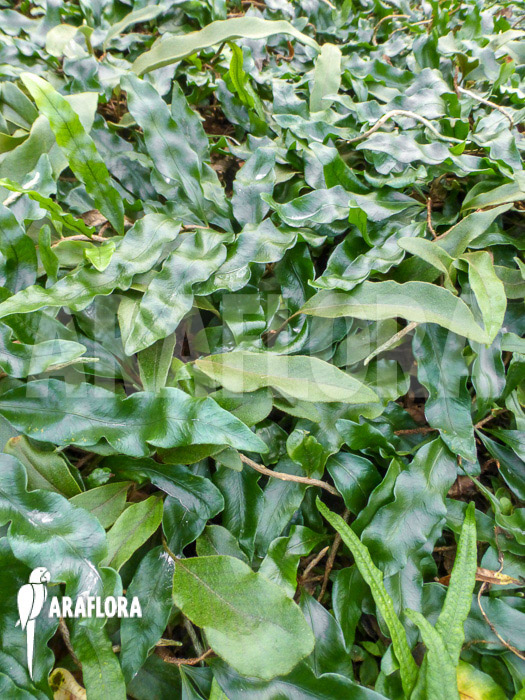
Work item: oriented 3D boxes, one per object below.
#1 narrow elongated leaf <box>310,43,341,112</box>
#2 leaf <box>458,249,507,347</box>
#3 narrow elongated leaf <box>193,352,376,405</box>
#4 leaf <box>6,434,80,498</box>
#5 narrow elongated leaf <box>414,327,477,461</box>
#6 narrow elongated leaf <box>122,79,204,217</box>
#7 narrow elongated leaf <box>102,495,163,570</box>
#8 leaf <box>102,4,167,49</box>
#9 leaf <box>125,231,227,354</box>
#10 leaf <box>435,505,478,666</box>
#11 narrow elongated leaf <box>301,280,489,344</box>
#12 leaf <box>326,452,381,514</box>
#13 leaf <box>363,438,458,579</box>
[{"bbox_3d":[0.097,-0.431,0.772,0.041,0.015,0.142,8,76,2],"label":"narrow elongated leaf"},{"bbox_3d":[0.225,-0.056,0.500,0.034,0.022,0.116,-3,63,16],"label":"leaf"},{"bbox_3d":[0.020,0.023,0.418,0.158,0.022,0.042,9,68,5],"label":"narrow elongated leaf"},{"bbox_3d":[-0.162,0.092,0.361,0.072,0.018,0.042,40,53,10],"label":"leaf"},{"bbox_3d":[0.163,0.035,0.433,0.043,0.028,0.130,-13,73,9],"label":"narrow elongated leaf"},{"bbox_3d":[-0.124,-0.264,0.625,0.052,0.022,0.240,-23,75,-19],"label":"narrow elongated leaf"},{"bbox_3d":[-0.091,0.129,0.345,0.025,0.012,0.064,30,66,7],"label":"narrow elongated leaf"},{"bbox_3d":[-0.232,-0.601,0.900,0.035,0.025,0.165,35,68,18],"label":"leaf"},{"bbox_3d":[-0.096,-0.066,0.510,0.053,0.030,0.173,23,62,1],"label":"leaf"},{"bbox_3d":[0.128,0.152,0.315,0.016,0.012,0.105,8,82,21],"label":"leaf"},{"bbox_3d":[0.116,-0.031,0.435,0.162,0.025,0.040,8,60,7],"label":"narrow elongated leaf"},{"bbox_3d":[0.063,0.101,0.355,0.036,0.013,0.051,-27,68,-4],"label":"leaf"},{"bbox_3d":[0.109,0.109,0.344,0.052,0.020,0.101,22,69,17],"label":"leaf"}]

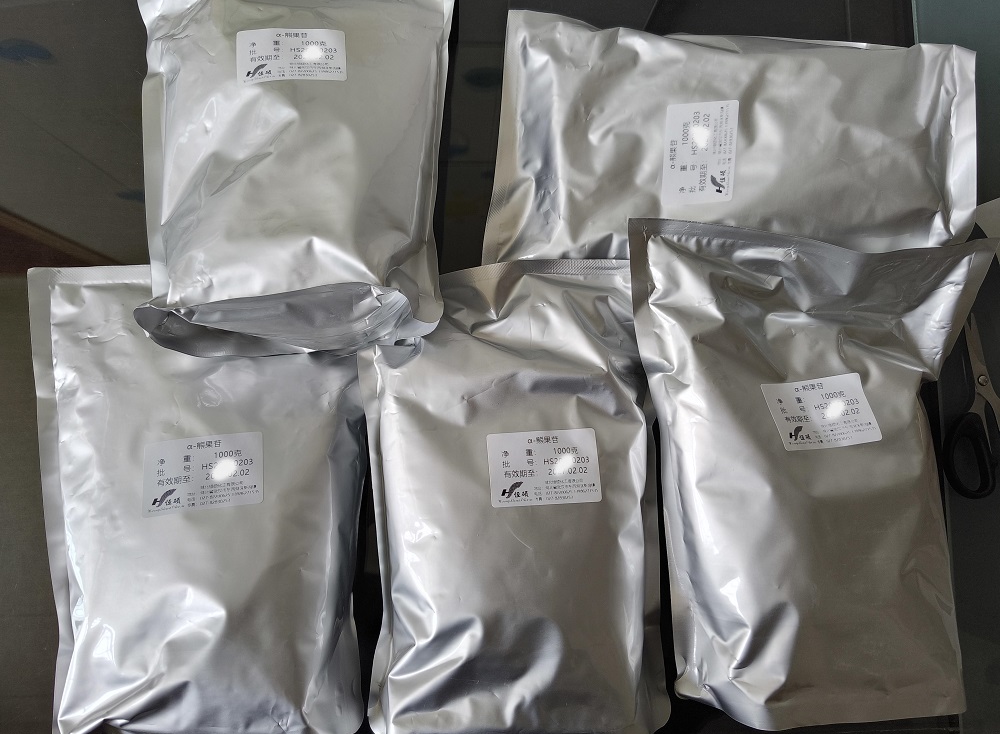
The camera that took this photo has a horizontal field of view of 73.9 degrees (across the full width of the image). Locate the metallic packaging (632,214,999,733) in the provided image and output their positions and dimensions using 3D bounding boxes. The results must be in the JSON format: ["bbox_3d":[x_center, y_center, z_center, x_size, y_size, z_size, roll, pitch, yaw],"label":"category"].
[{"bbox_3d":[0.185,0.069,0.405,0.195,0.060,0.308,-5,95,0],"label":"metallic packaging"}]

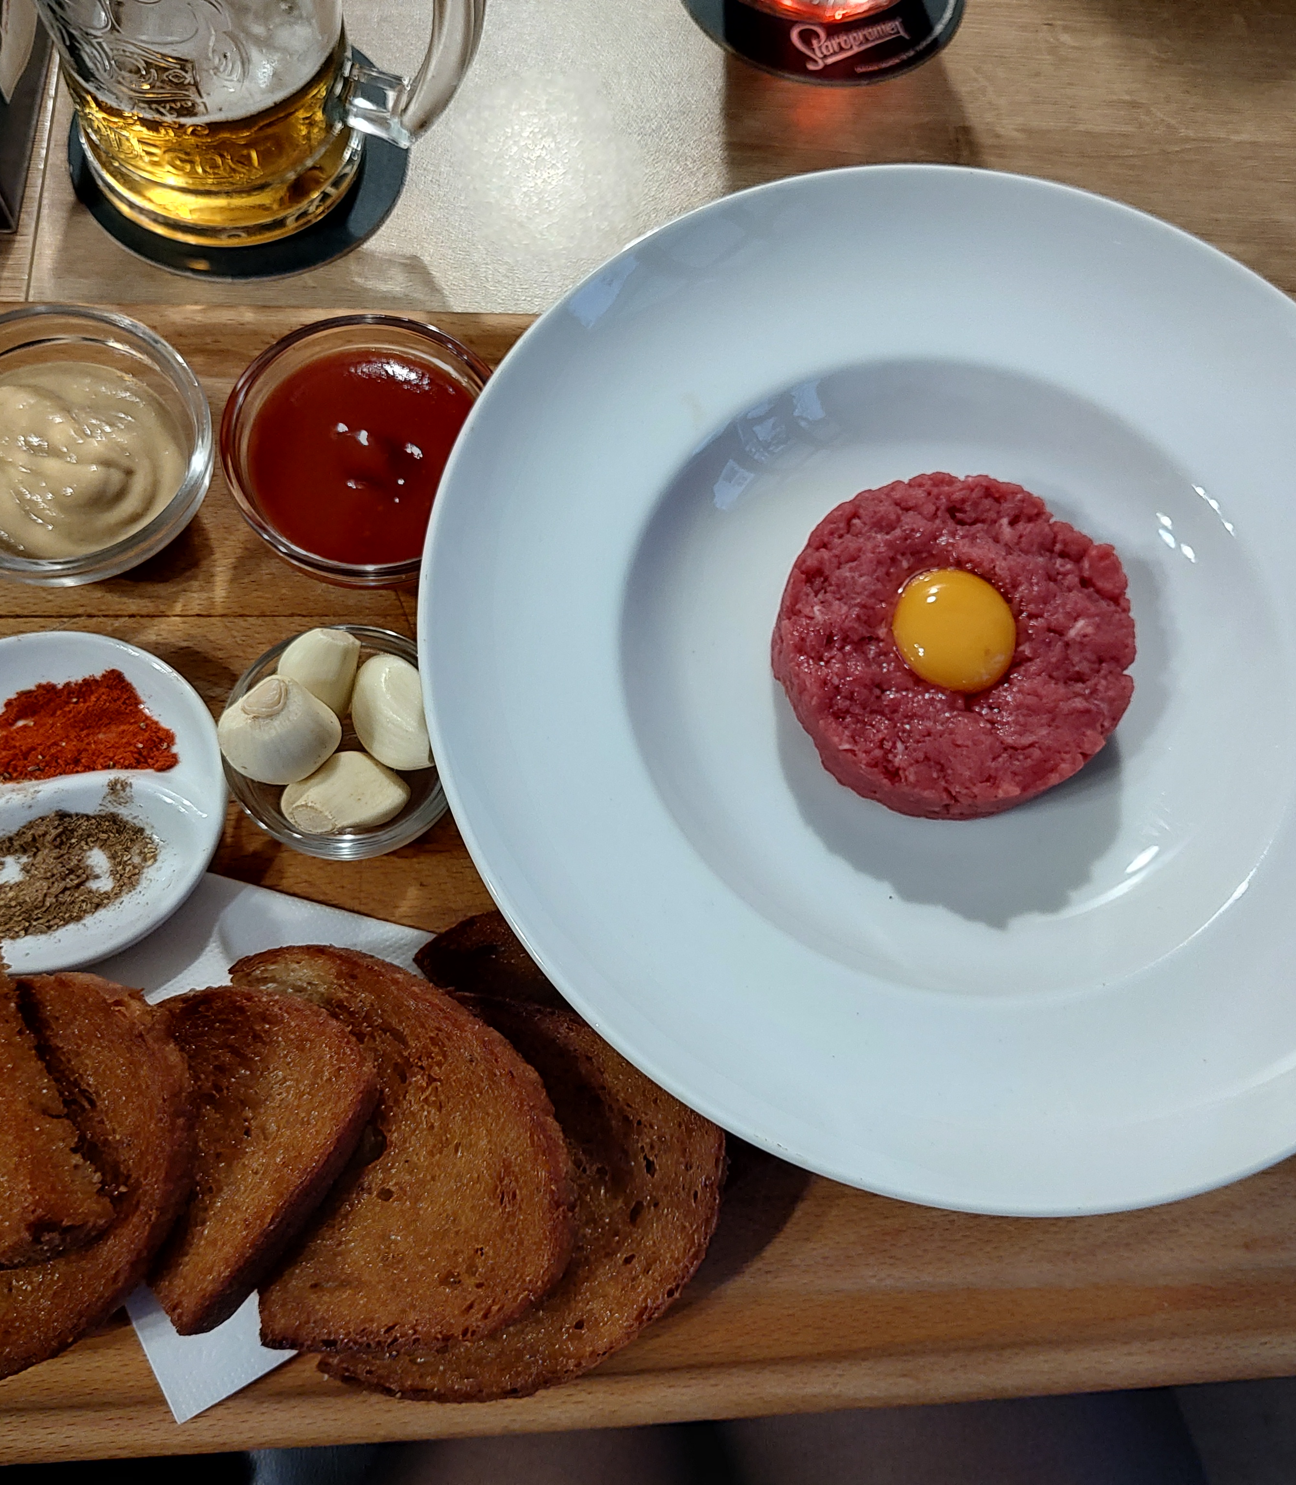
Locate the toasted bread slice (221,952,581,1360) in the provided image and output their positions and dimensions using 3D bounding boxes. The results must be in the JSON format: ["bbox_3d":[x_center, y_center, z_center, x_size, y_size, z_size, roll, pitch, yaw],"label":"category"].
[{"bbox_3d":[-0.056,0.090,0.309,0.075,0.015,0.094,-12,73,7],"label":"toasted bread slice"}]

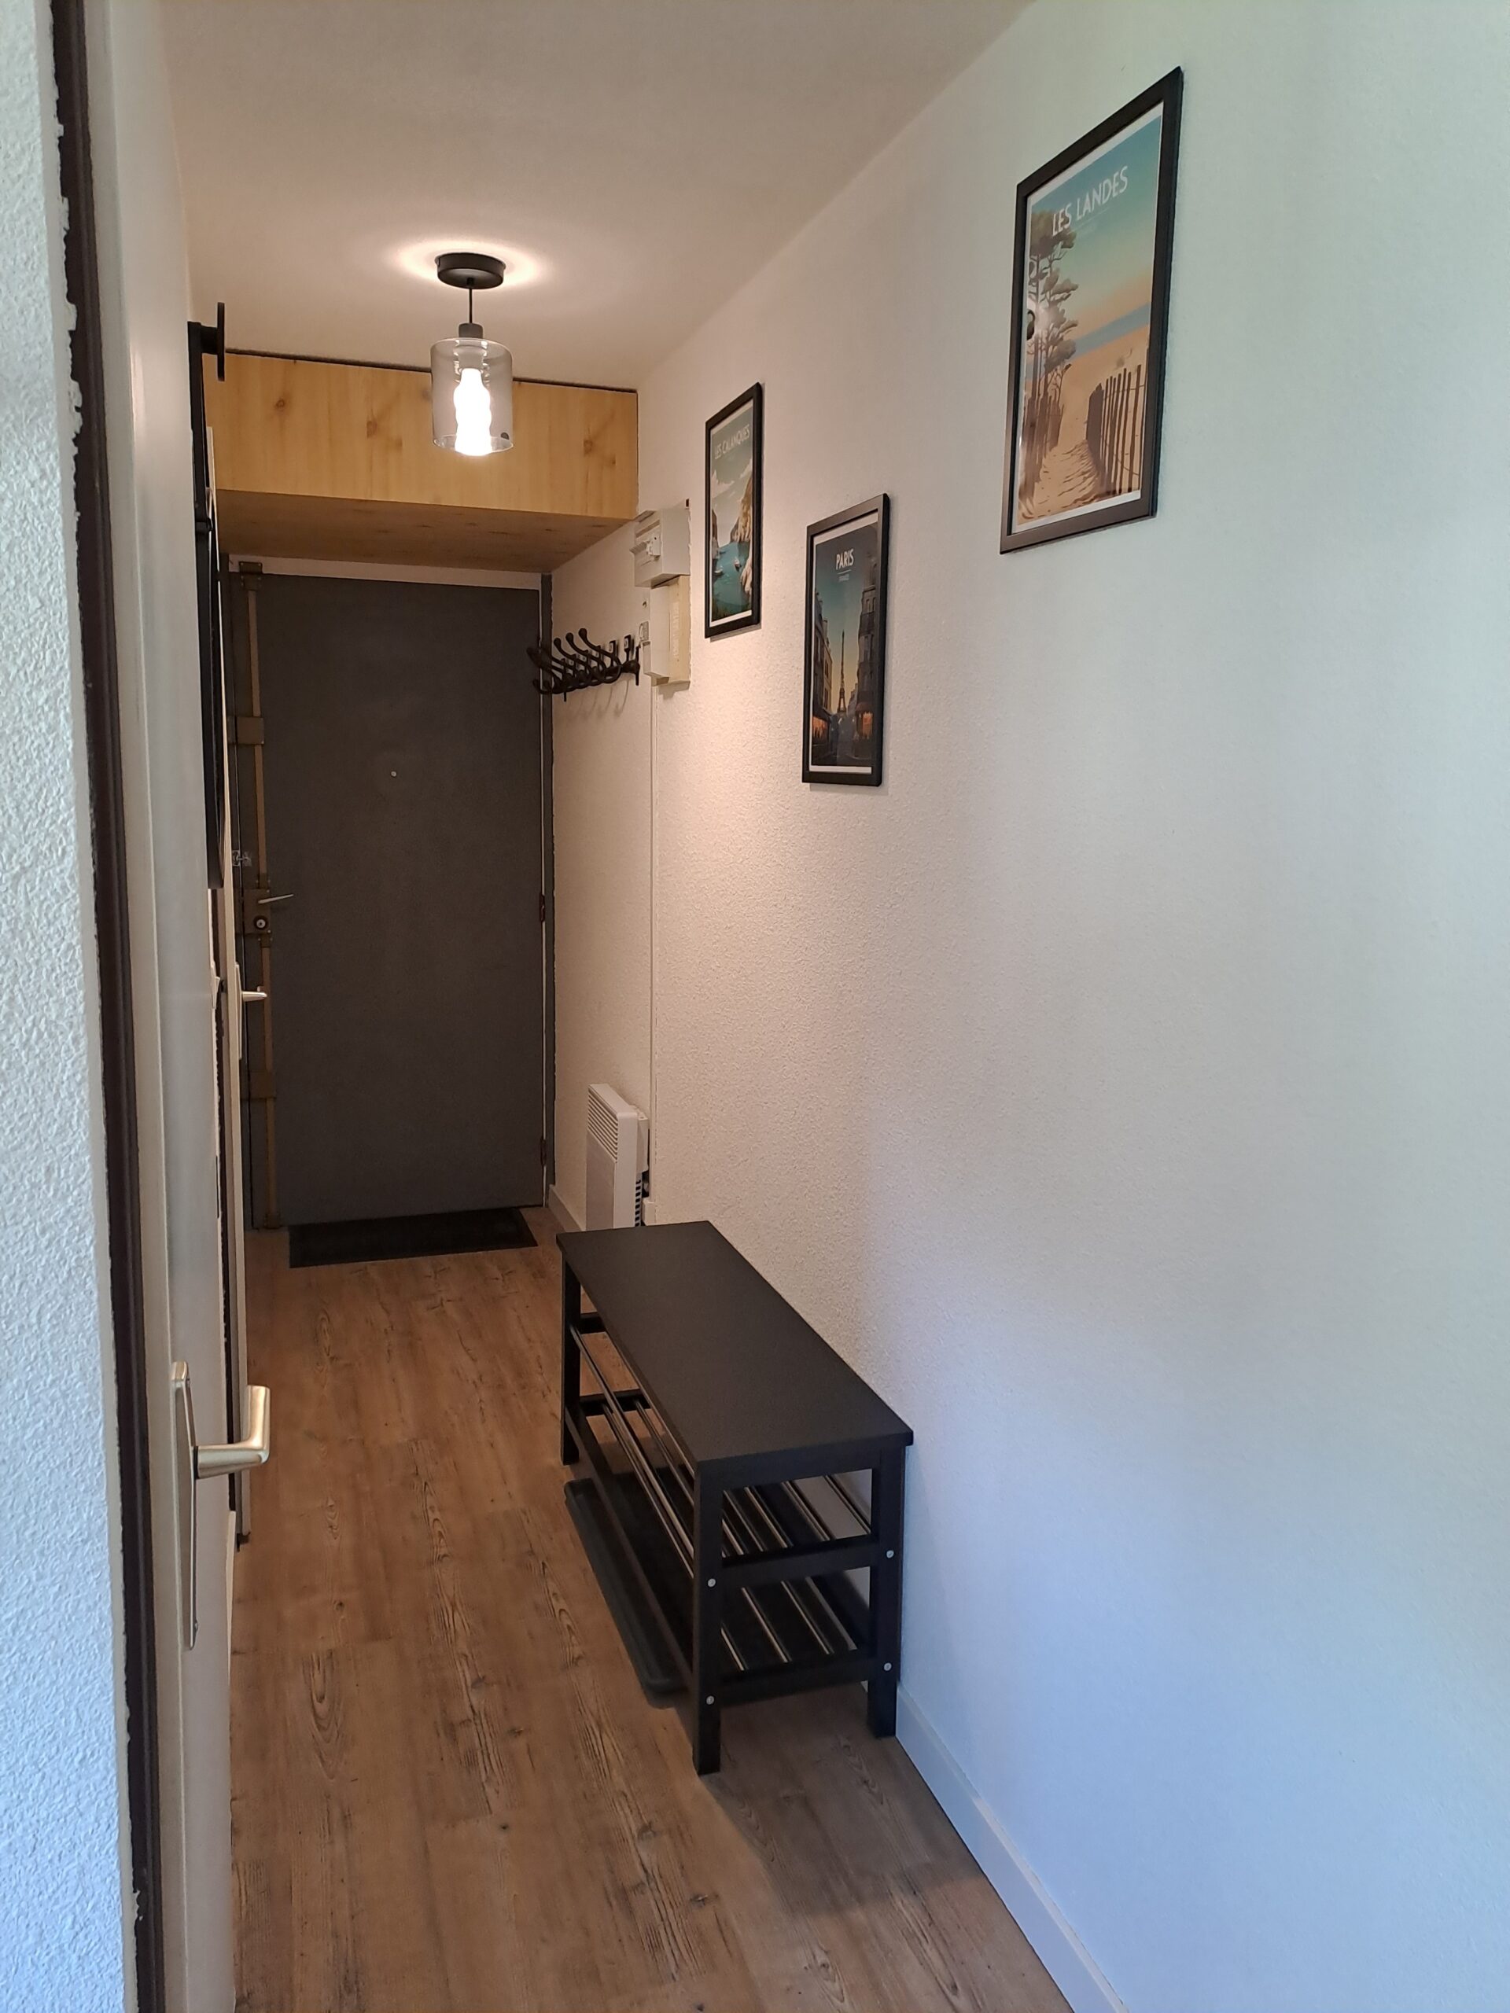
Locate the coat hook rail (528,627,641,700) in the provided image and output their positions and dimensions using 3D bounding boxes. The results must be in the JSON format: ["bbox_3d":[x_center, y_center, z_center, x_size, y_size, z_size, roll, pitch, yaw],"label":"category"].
[{"bbox_3d":[-0.480,-0.919,3.960,0.135,0.145,0.950,-2,10,-18],"label":"coat hook rail"}]

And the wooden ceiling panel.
[{"bbox_3d":[-0.941,-1.417,3.916,1.000,0.305,1.130,-2,10,-18],"label":"wooden ceiling panel"}]

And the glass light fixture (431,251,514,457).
[{"bbox_3d":[-0.519,-1.189,2.670,0.150,0.330,0.150,-2,10,-18],"label":"glass light fixture"}]

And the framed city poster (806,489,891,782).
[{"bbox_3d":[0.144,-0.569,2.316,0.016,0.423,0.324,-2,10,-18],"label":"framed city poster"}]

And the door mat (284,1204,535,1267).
[{"bbox_3d":[-1.091,0.728,4.625,0.745,0.010,0.405,-2,10,-18],"label":"door mat"}]

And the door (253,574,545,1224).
[{"bbox_3d":[-1.152,-0.310,4.676,0.935,2.035,0.050,-2,10,-18],"label":"door"}]

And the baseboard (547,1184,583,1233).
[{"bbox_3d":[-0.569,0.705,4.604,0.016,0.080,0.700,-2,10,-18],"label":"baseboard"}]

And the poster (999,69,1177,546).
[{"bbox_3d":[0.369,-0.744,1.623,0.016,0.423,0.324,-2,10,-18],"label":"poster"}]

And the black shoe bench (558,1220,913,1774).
[{"bbox_3d":[-0.096,0.814,2.696,0.340,0.500,1.080,-2,10,-18],"label":"black shoe bench"}]

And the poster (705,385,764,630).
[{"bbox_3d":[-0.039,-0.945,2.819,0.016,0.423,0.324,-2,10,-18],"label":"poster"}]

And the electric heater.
[{"bbox_3d":[-0.353,0.459,3.816,0.092,0.430,0.350,-2,10,-18],"label":"electric heater"}]

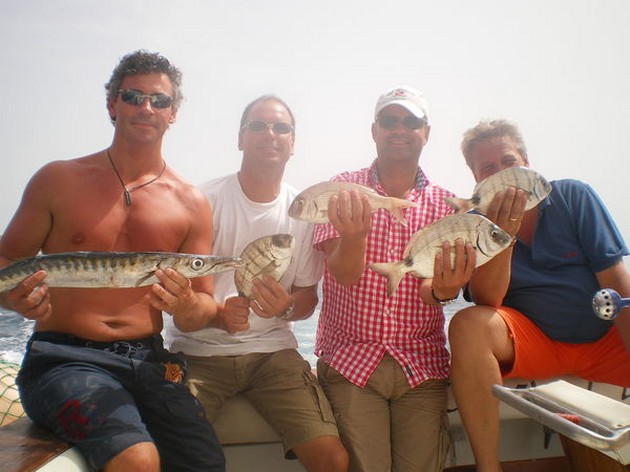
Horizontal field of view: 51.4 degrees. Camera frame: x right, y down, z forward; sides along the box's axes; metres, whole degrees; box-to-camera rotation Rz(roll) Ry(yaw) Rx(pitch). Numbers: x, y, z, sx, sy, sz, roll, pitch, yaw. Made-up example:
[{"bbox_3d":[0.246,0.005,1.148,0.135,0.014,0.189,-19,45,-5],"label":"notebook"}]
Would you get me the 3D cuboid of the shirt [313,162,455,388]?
[{"bbox_3d":[0.221,0.126,2.140,0.460,0.710,0.310,4,0,1],"label":"shirt"}]

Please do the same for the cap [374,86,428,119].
[{"bbox_3d":[0.272,-0.420,2.060,0.175,0.130,0.260,3,3,2],"label":"cap"}]

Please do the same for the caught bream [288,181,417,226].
[{"bbox_3d":[0.099,-0.083,1.720,0.335,0.120,0.055,2,0,-3],"label":"caught bream"}]

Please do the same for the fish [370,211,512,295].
[{"bbox_3d":[0.325,0.050,1.680,0.365,0.155,0.060,-15,0,3],"label":"fish"}]

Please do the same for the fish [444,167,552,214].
[{"bbox_3d":[0.486,-0.118,1.730,0.285,0.122,0.052,-12,0,0],"label":"fish"}]

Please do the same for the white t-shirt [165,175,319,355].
[{"bbox_3d":[-0.233,0.094,2.160,0.500,0.580,0.290,6,0,-3],"label":"white t-shirt"}]

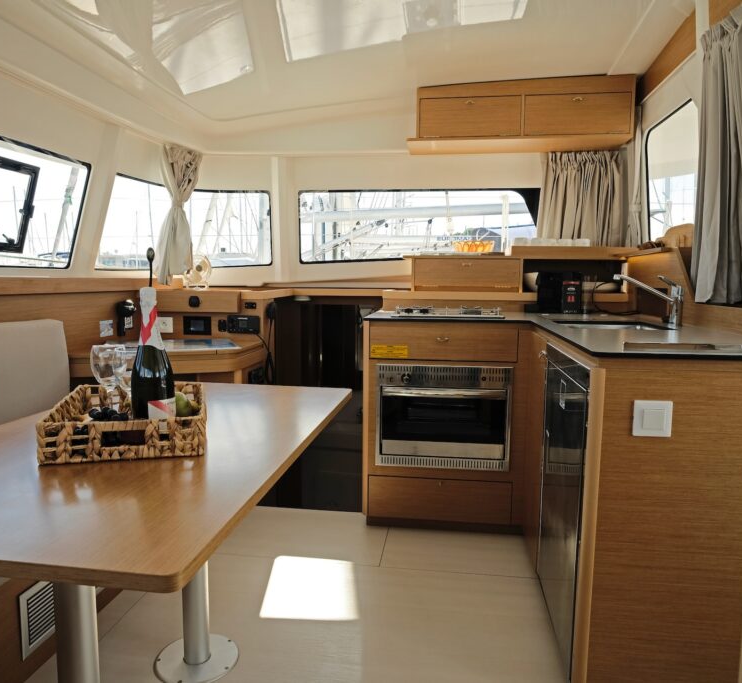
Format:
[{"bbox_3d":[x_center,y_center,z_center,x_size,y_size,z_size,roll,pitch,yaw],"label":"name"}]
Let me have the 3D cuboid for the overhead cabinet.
[{"bbox_3d":[0.692,-1.077,2.760,1.001,0.263,0.378,2,7,7],"label":"overhead cabinet"}]

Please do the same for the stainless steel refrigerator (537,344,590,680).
[{"bbox_3d":[0.840,0.453,1.698,0.550,0.820,0.556,2,7,7],"label":"stainless steel refrigerator"}]

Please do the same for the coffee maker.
[{"bbox_3d":[0.861,-0.223,2.631,0.209,0.193,0.220,2,7,7],"label":"coffee maker"}]

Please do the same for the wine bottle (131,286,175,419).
[{"bbox_3d":[-0.466,0.044,1.215,0.088,0.318,0.088,2,7,7],"label":"wine bottle"}]

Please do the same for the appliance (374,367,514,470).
[{"bbox_3d":[0.311,0.283,2.475,0.536,0.421,0.460,2,7,7],"label":"appliance"}]

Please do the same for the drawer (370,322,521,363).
[{"bbox_3d":[0.306,-0.017,2.436,0.580,0.142,0.400,2,7,7],"label":"drawer"}]

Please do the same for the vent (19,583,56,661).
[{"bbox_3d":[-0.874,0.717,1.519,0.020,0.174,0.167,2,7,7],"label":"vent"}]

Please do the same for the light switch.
[{"bbox_3d":[0.644,0.177,1.296,0.083,0.082,0.013,2,7,7],"label":"light switch"}]

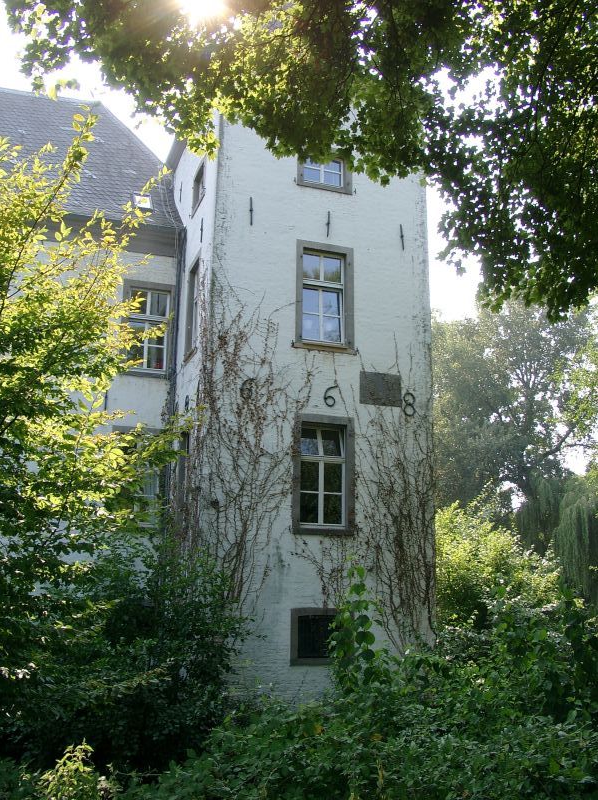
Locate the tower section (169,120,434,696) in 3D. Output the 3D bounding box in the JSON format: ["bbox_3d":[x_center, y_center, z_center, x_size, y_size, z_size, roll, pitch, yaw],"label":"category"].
[{"bbox_3d":[-0.333,-0.080,18.856,5.091,13.320,5.076,6,-14,-20],"label":"tower section"}]

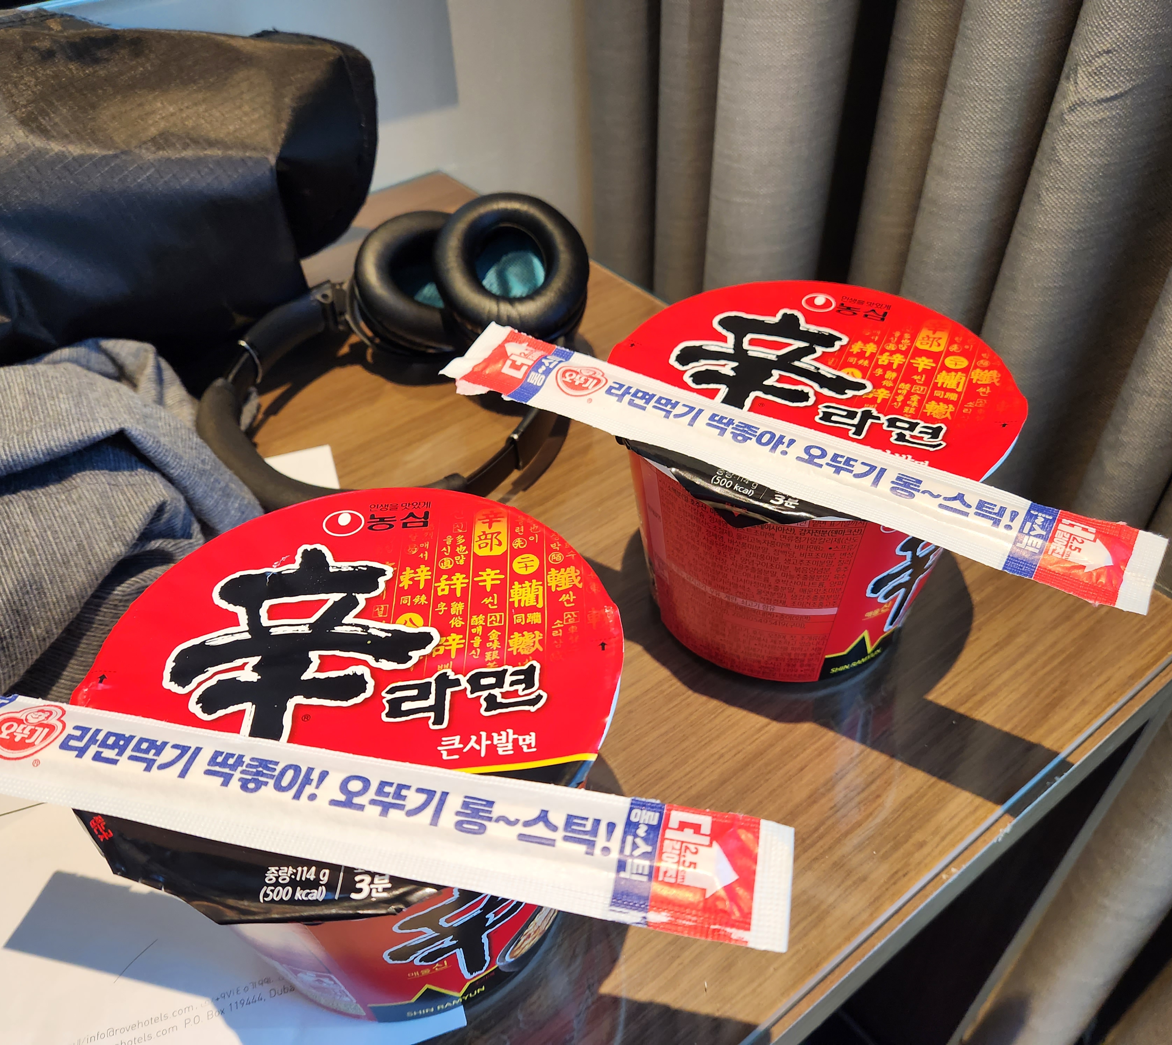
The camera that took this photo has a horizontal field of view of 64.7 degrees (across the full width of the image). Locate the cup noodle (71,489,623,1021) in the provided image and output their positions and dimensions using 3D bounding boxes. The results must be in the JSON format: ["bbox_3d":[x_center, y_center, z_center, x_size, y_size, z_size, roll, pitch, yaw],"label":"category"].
[{"bbox_3d":[-0.059,0.076,0.279,0.146,0.105,0.146,-4,43,0],"label":"cup noodle"}]

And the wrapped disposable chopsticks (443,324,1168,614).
[{"bbox_3d":[0.054,-0.025,0.296,0.233,0.009,0.032,21,49,24],"label":"wrapped disposable chopsticks"}]

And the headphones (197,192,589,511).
[{"bbox_3d":[-0.088,-0.104,0.497,0.183,0.070,0.238,13,46,17],"label":"headphones"}]

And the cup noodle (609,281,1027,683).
[{"bbox_3d":[0.079,-0.011,0.361,0.146,0.105,0.146,-2,43,2],"label":"cup noodle"}]

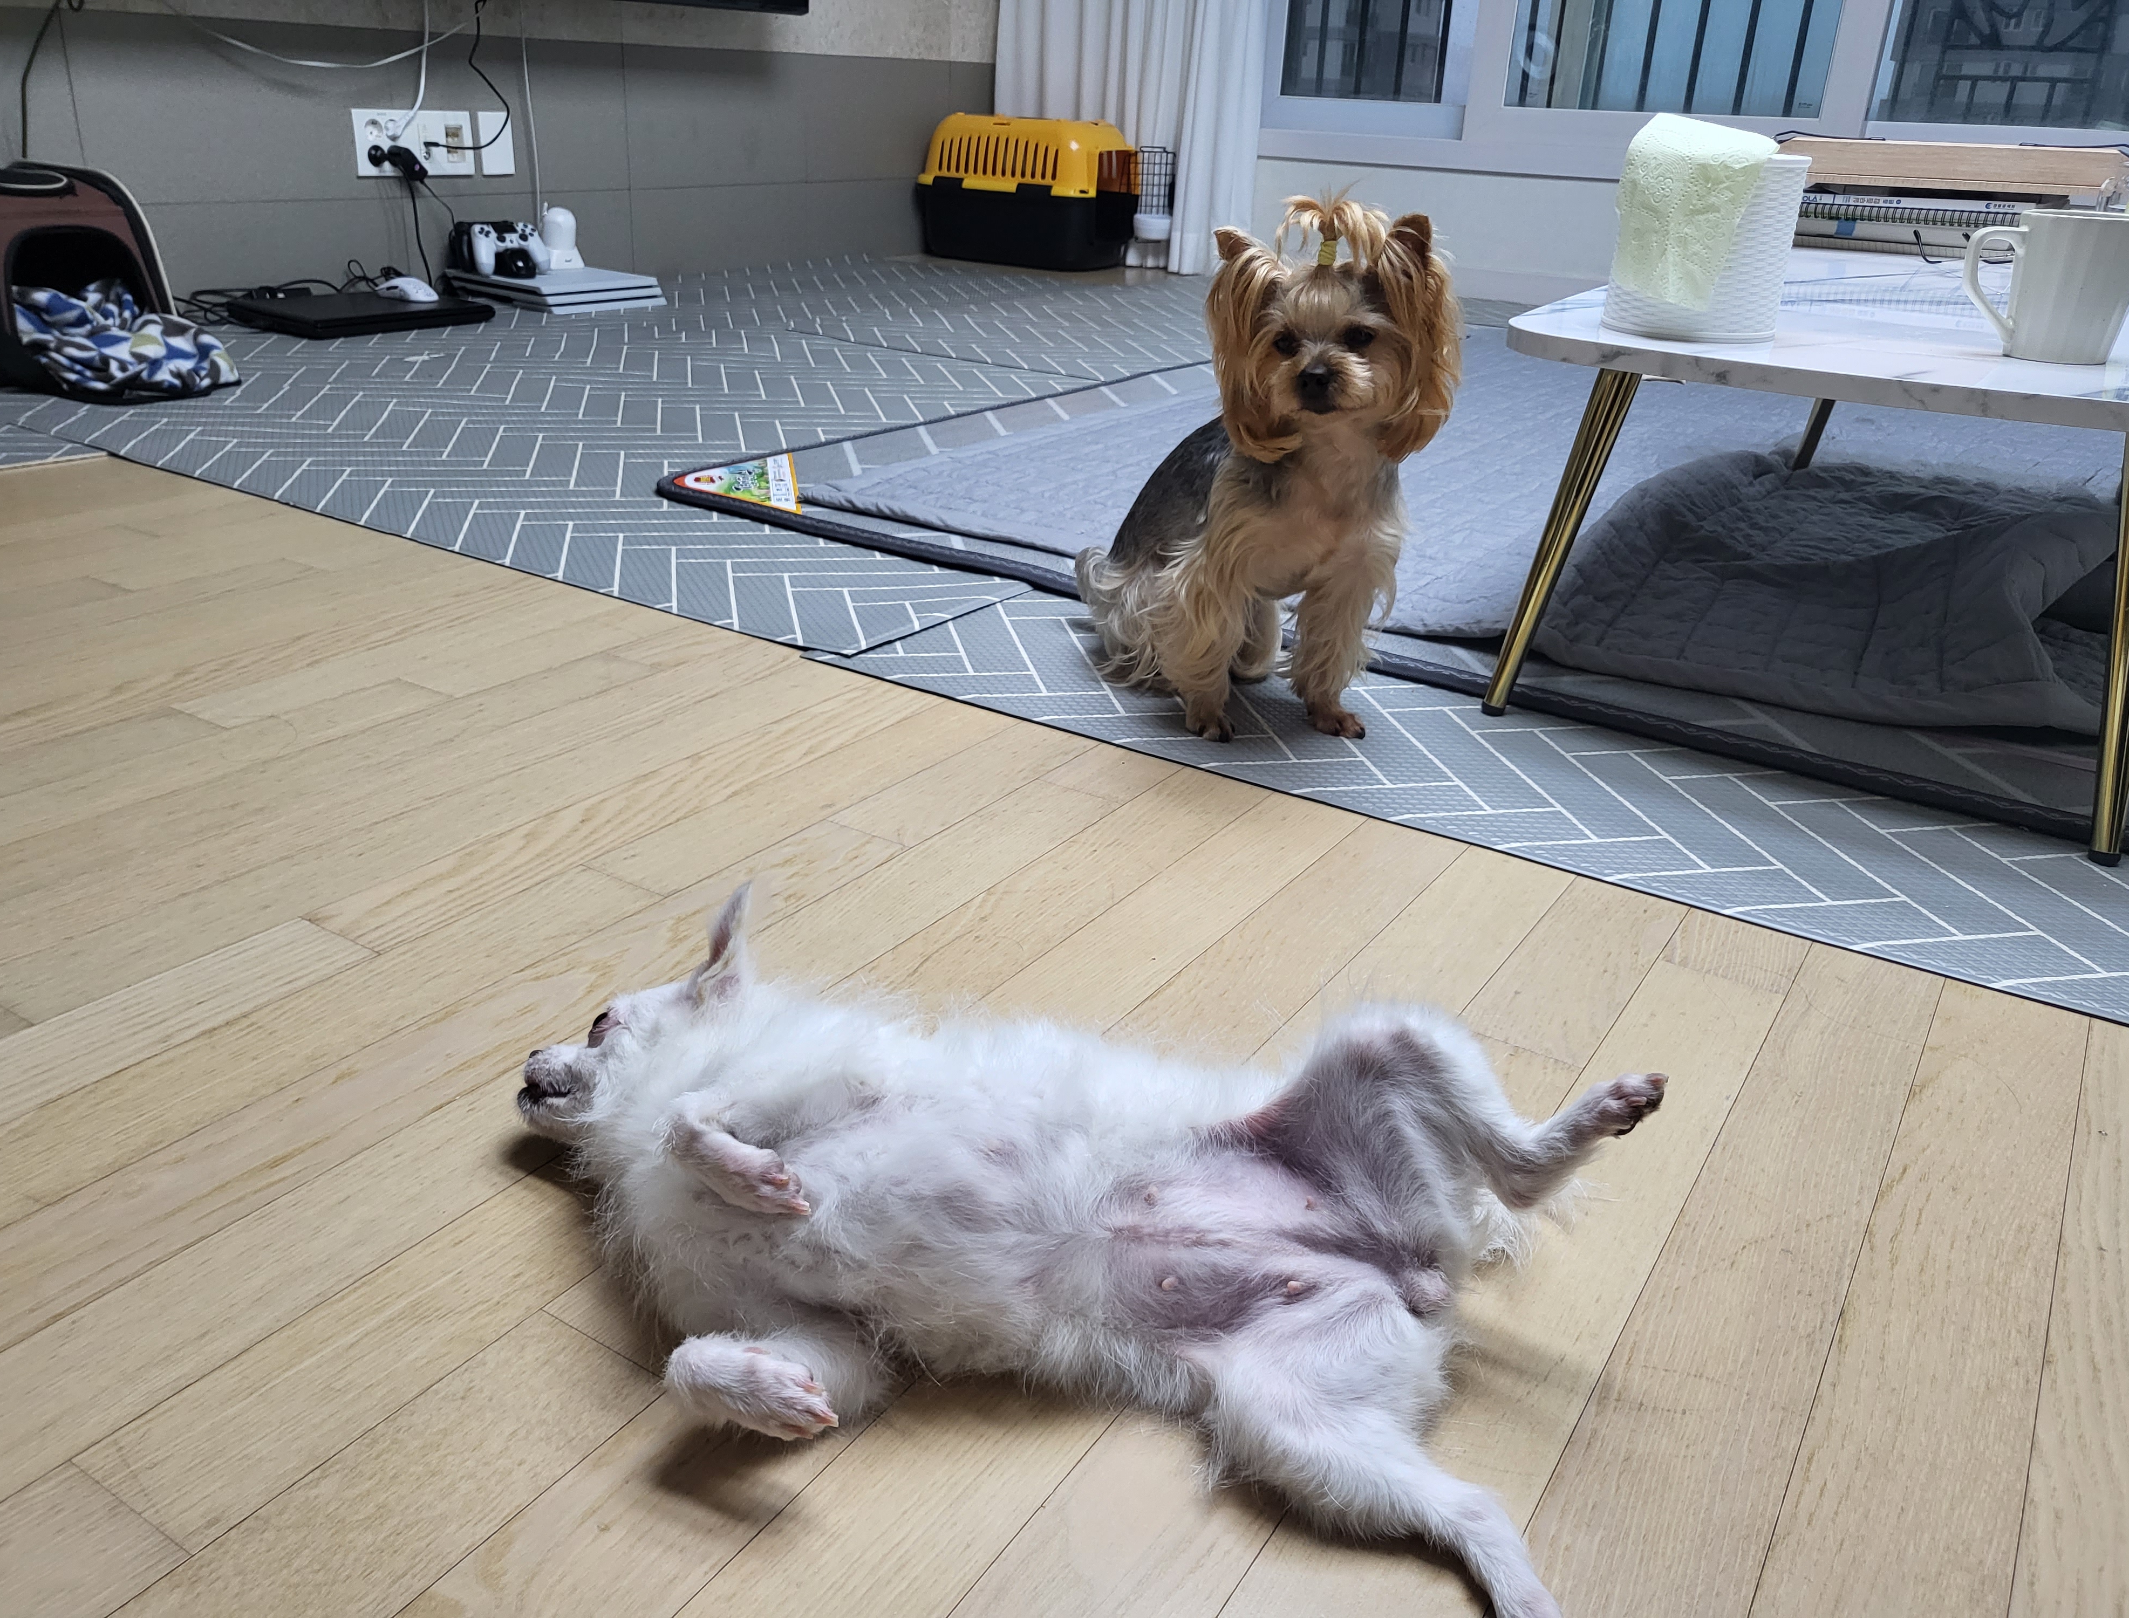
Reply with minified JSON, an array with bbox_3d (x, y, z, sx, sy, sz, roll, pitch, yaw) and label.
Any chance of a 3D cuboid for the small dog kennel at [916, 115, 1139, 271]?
[{"bbox_3d":[-0.101,-1.738,4.558,0.565,0.370,0.365,18,28,31],"label":"small dog kennel"}]

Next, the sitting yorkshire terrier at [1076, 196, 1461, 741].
[{"bbox_3d":[0.155,-0.288,1.320,0.205,0.390,0.315,-8,26,-23],"label":"sitting yorkshire terrier"}]

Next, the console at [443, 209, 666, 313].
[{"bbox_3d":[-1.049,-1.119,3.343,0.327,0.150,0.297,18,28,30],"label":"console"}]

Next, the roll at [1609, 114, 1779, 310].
[{"bbox_3d":[0.483,-0.444,1.230,0.122,0.147,0.122,11,25,18],"label":"roll"}]

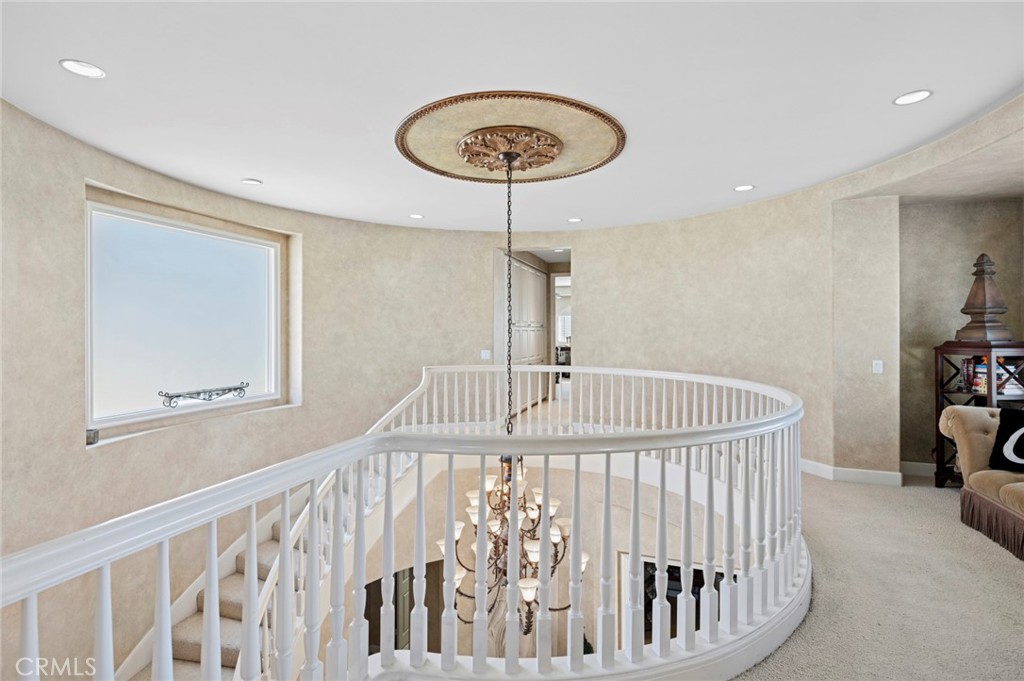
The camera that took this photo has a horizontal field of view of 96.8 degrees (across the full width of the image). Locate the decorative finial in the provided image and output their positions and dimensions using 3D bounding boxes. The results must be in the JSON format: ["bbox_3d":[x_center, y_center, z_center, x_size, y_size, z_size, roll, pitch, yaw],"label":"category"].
[{"bbox_3d":[3.866,-0.352,3.730,0.236,0.715,0.236,0,1,-7],"label":"decorative finial"}]

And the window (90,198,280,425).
[{"bbox_3d":[-2.920,-0.210,4.280,0.100,1.740,1.830,0,1,18],"label":"window"}]

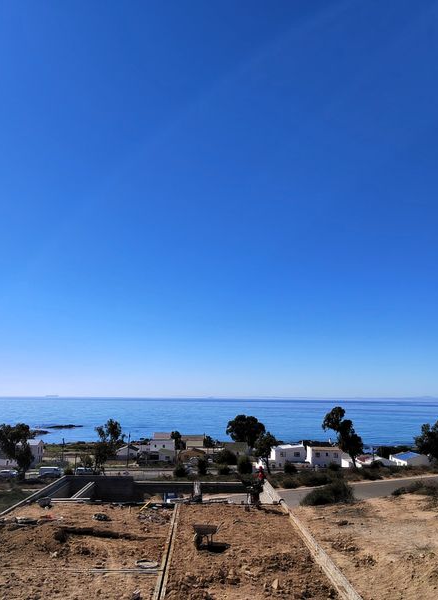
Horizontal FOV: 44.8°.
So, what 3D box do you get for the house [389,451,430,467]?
[{"bbox_3d":[47.617,39.908,132.056,6.800,4.000,11.500,1,-10,0],"label":"house"}]

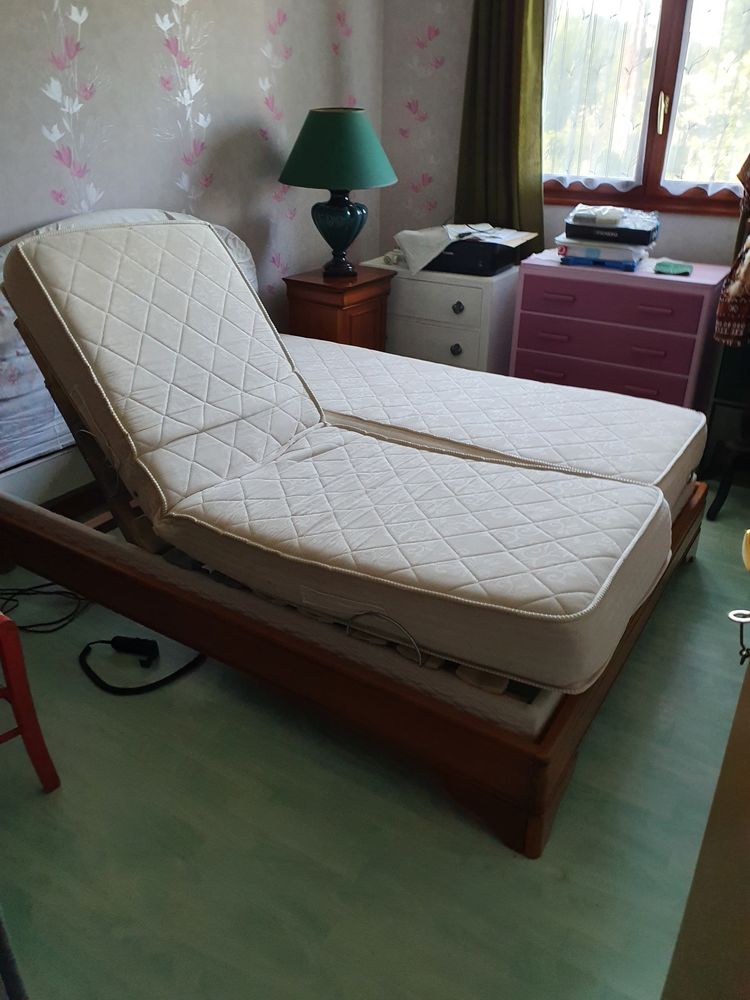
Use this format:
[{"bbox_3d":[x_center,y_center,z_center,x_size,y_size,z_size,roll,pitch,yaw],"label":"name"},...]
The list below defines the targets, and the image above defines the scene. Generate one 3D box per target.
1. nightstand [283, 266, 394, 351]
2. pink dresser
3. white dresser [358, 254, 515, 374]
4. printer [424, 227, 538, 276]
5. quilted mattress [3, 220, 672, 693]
[{"bbox_3d":[-0.159,-0.755,3.843,0.352,0.775,0.450,17,33,30],"label":"nightstand"},{"bbox_3d":[1.139,-0.674,3.568,0.842,0.856,0.431,17,33,30],"label":"pink dresser"},{"bbox_3d":[0.330,-0.863,4.018,0.759,0.783,0.341,17,33,30],"label":"white dresser"},{"bbox_3d":[0.450,-1.235,3.721,0.442,0.150,0.305,17,33,30],"label":"printer"},{"bbox_3d":[-0.091,-0.245,2.110,1.782,0.868,0.705,17,33,30],"label":"quilted mattress"}]

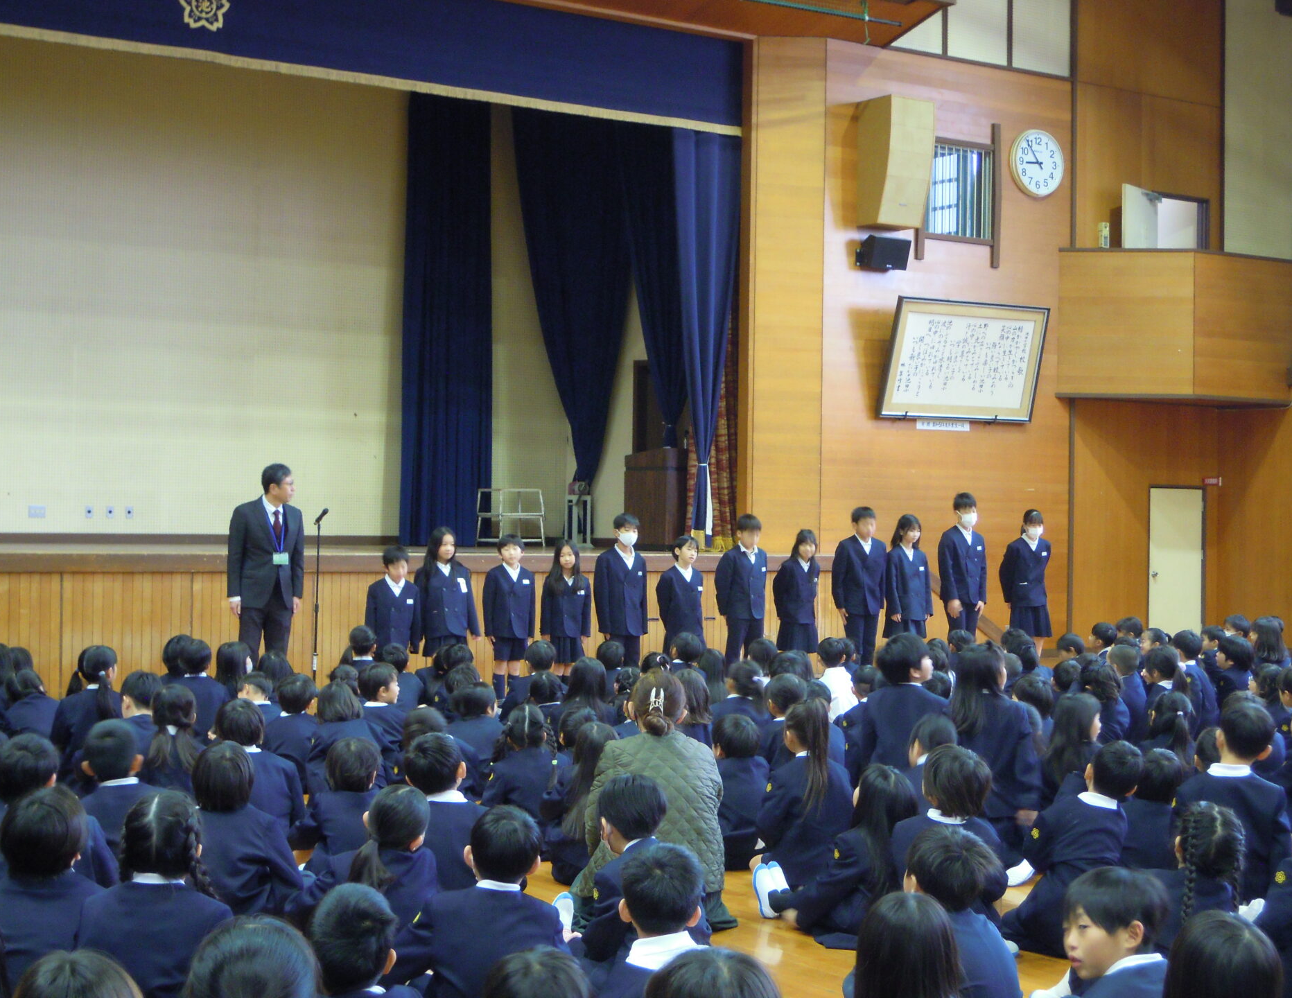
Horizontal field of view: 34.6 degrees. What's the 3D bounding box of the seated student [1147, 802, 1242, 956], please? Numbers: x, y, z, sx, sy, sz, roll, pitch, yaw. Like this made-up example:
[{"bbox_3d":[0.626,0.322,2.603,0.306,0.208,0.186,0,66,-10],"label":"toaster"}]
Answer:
[{"bbox_3d":[1.553,1.132,5.900,0.420,0.600,0.580,1,-1,-25],"label":"seated student"}]

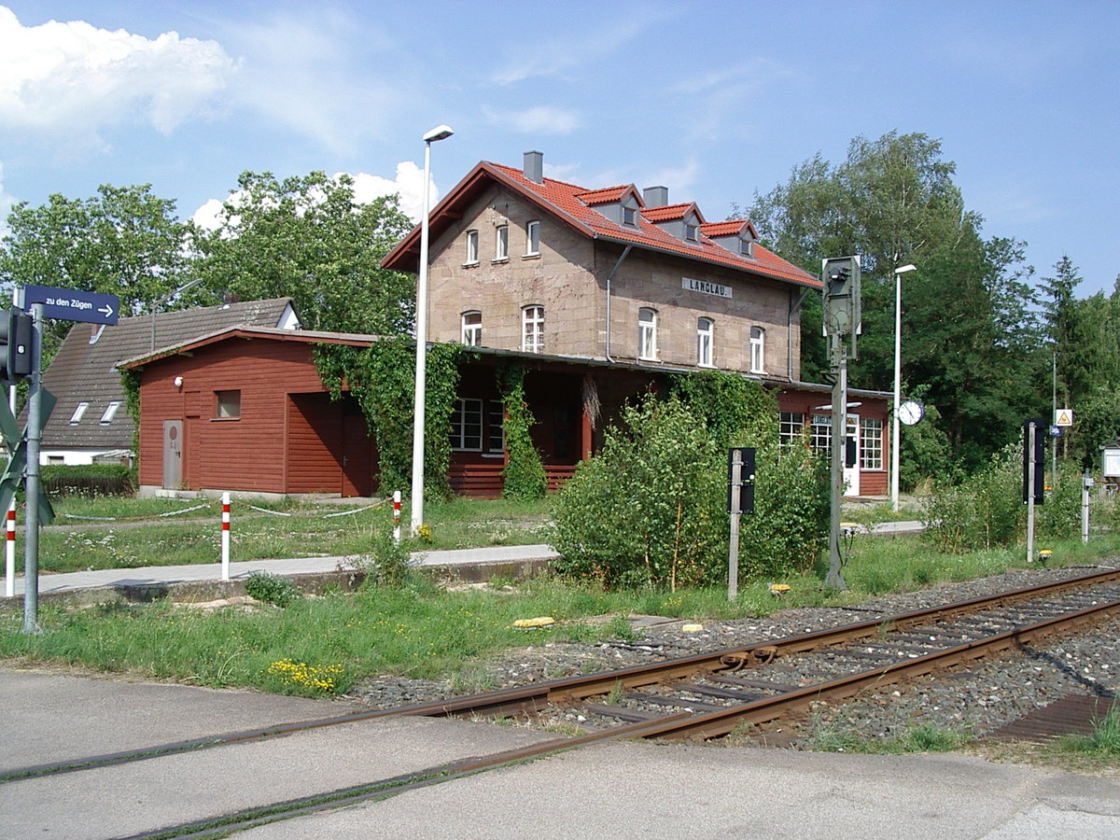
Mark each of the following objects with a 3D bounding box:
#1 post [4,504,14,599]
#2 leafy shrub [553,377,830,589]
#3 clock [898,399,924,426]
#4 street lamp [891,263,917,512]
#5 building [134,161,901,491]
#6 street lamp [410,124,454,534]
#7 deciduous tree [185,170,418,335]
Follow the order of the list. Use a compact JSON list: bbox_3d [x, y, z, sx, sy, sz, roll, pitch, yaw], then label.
[{"bbox_3d":[-5.165,1.194,11.591,0.078,0.953,0.078,0,-2,40],"label":"post"},{"bbox_3d":[1.766,0.823,16.784,3.000,2.604,3.700,0,-2,40],"label":"leafy shrub"},{"bbox_3d":[9.382,-0.187,32.824,0.680,0.680,0.200,0,-2,40],"label":"clock"},{"bbox_3d":[9.284,-0.869,33.106,0.640,6.697,0.260,0,-2,40],"label":"street lamp"},{"bbox_3d":[0.069,-3.307,42.671,12.342,11.800,26.133,0,-2,40],"label":"building"},{"bbox_3d":[-2.149,-1.546,20.516,0.640,6.885,0.260,0,-2,40],"label":"street lamp"},{"bbox_3d":[-13.633,-4.797,65.157,12.000,16.872,12.000,0,-2,40],"label":"deciduous tree"}]

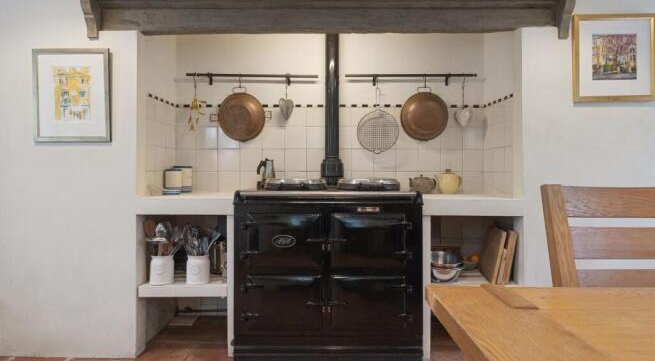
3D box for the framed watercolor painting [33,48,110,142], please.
[{"bbox_3d":[-1.348,-0.447,2.015,0.401,0.491,0.025,0,1,0],"label":"framed watercolor painting"}]

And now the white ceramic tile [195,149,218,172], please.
[{"bbox_3d":[-0.824,-0.135,2.610,0.150,0.150,0.010,0,1,0],"label":"white ceramic tile"}]

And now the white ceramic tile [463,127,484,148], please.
[{"bbox_3d":[1.004,-0.290,2.630,0.139,0.153,0.010,0,1,0],"label":"white ceramic tile"}]

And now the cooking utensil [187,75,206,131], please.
[{"bbox_3d":[-0.864,-0.512,2.540,0.130,0.385,0.050,0,1,0],"label":"cooking utensil"}]

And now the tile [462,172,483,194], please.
[{"bbox_3d":[1.014,0.017,2.660,0.142,0.150,0.010,0,1,0],"label":"tile"}]

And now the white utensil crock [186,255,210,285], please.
[{"bbox_3d":[-0.739,0.510,2.190,0.136,0.152,0.136,0,1,-6],"label":"white utensil crock"}]

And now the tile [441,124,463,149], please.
[{"bbox_3d":[0.869,-0.297,2.676,0.153,0.153,0.010,0,1,0],"label":"tile"}]

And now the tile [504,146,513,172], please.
[{"bbox_3d":[1.068,-0.118,2.250,0.010,0.152,0.092,0,1,0],"label":"tile"}]

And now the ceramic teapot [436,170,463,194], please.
[{"bbox_3d":[0.805,0.007,2.520,0.172,0.170,0.130,0,1,0],"label":"ceramic teapot"}]

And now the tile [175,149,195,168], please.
[{"bbox_3d":[-0.973,-0.137,2.630,0.136,0.157,0.010,0,1,0],"label":"tile"}]

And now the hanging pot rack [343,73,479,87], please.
[{"bbox_3d":[0.577,-0.690,2.625,0.890,0.085,0.075,0,1,0],"label":"hanging pot rack"}]

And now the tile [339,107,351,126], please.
[{"bbox_3d":[0.090,-0.434,2.630,0.152,0.132,0.010,0,1,0],"label":"tile"}]

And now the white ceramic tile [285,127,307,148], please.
[{"bbox_3d":[-0.220,-0.296,2.660,0.153,0.153,0.010,0,1,0],"label":"white ceramic tile"}]

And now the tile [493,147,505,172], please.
[{"bbox_3d":[1.073,-0.123,2.382,0.010,0.150,0.150,0,1,0],"label":"tile"}]

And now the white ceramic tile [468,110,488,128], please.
[{"bbox_3d":[0.997,-0.430,2.605,0.146,0.132,0.010,0,1,0],"label":"white ceramic tile"}]

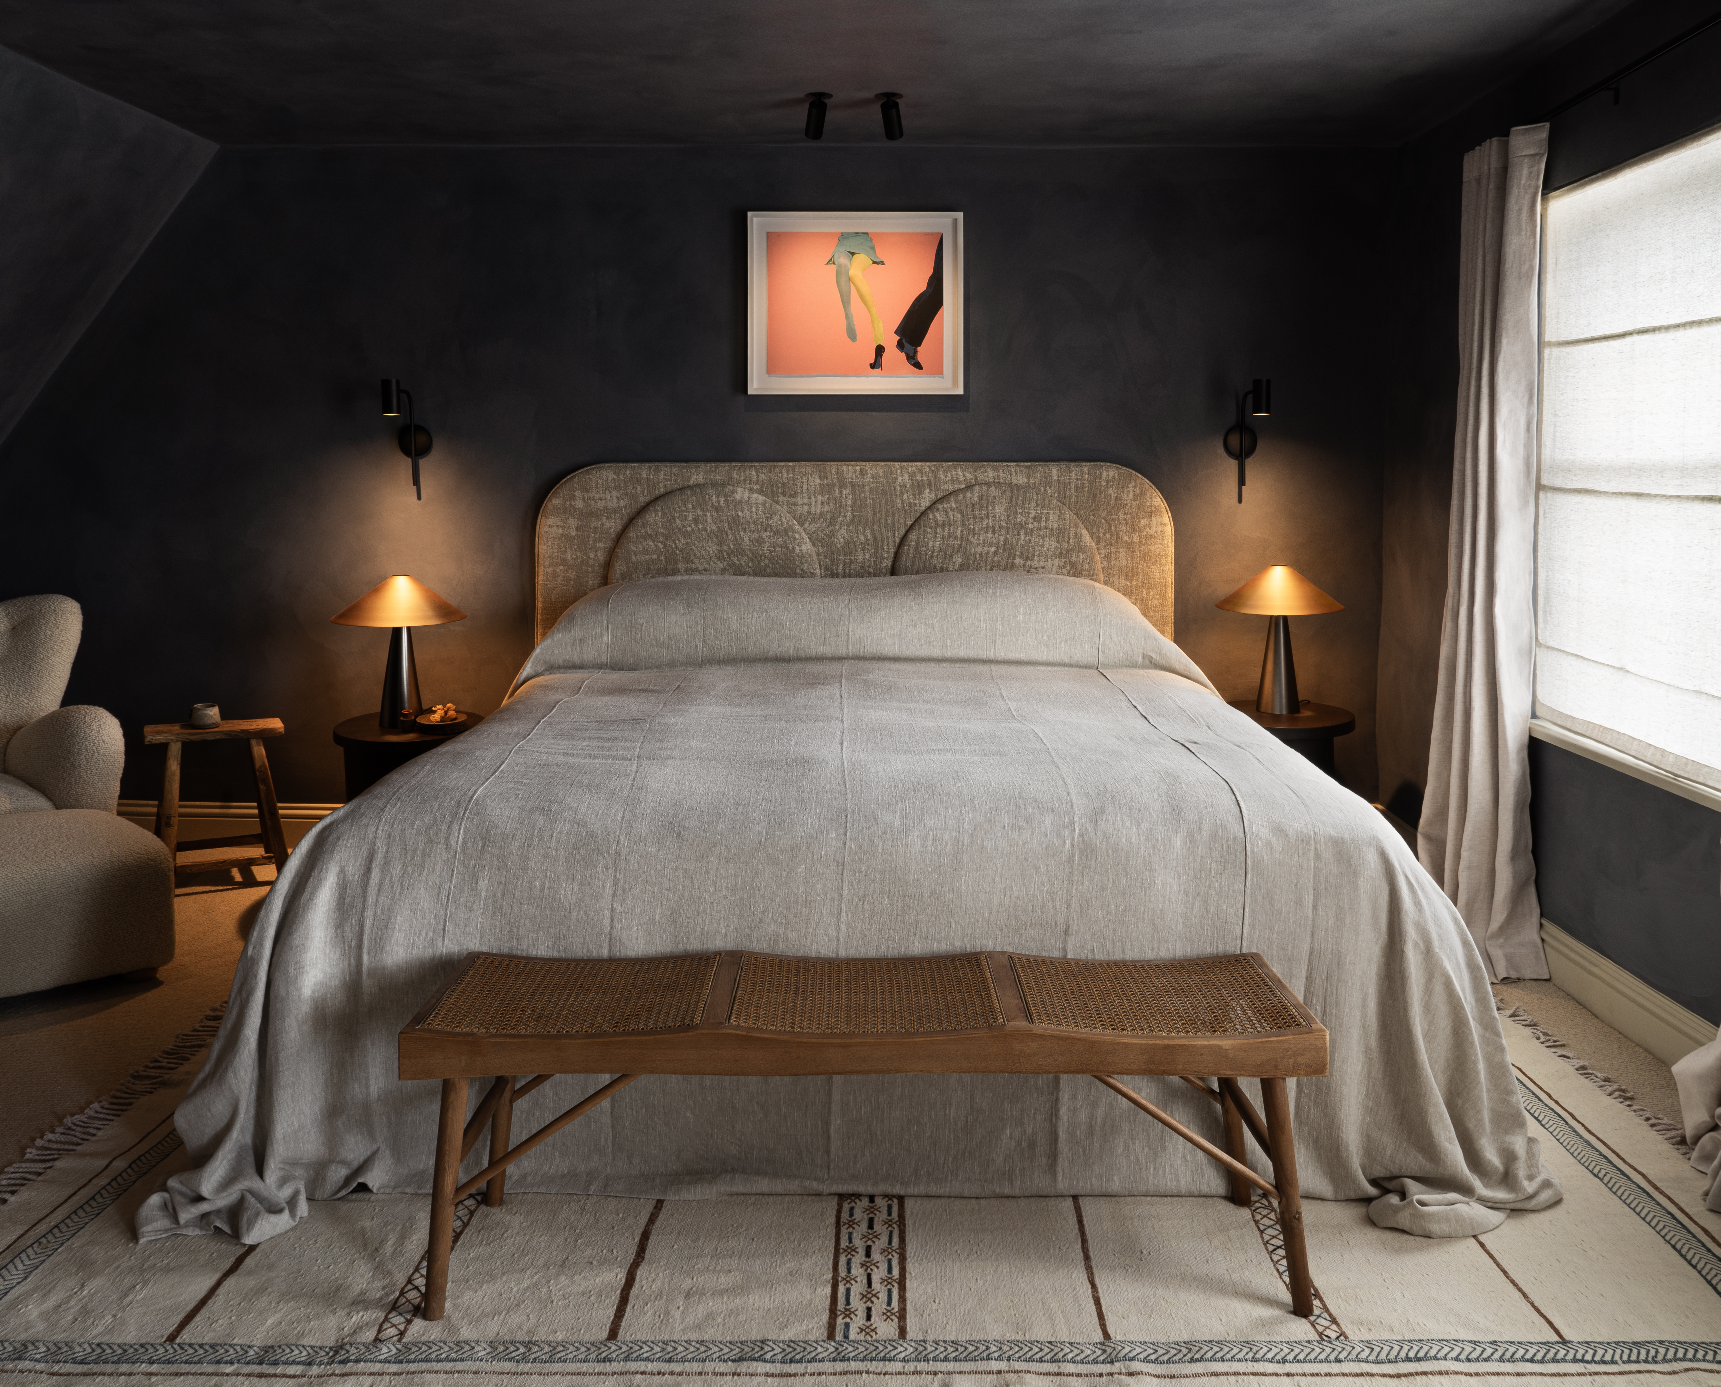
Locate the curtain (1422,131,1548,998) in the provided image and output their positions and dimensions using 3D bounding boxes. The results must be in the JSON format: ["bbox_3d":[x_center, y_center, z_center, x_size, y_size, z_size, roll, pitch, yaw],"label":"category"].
[{"bbox_3d":[1.586,-0.357,3.520,0.200,2.020,0.520,0,6,0],"label":"curtain"}]

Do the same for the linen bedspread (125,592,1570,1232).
[{"bbox_3d":[-0.018,0.262,3.310,2.330,0.920,2.180,0,6,0],"label":"linen bedspread"}]

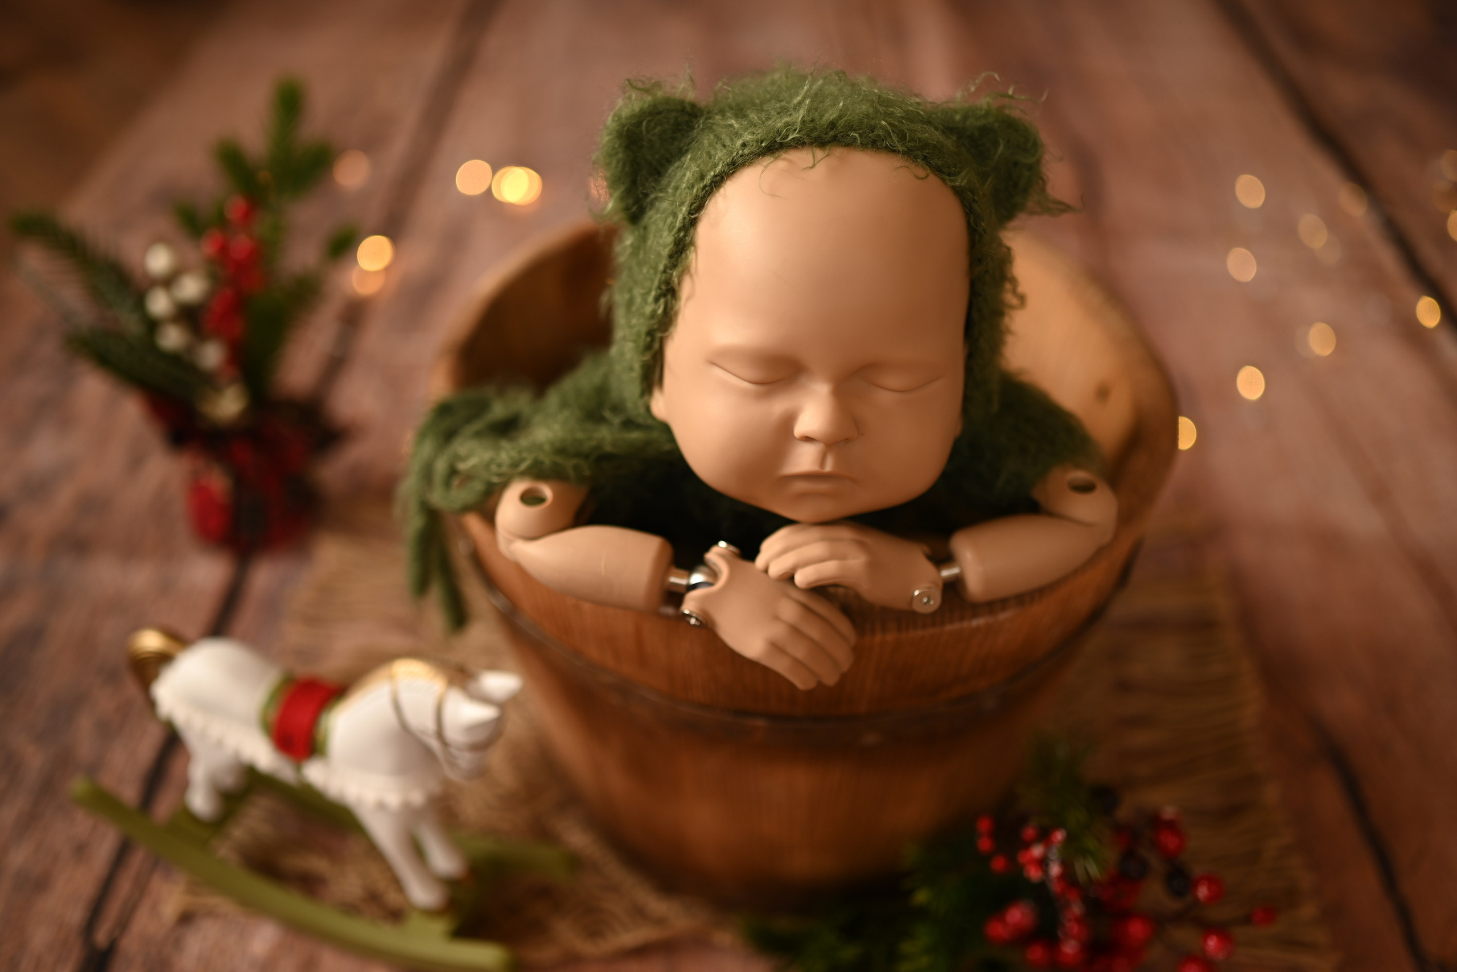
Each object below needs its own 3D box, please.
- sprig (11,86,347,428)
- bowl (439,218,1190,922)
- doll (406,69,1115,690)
[{"bbox_3d":[-0.255,-0.105,0.680,0.157,0.178,0.115,0,41,0],"label":"sprig"},{"bbox_3d":[0.028,0.027,0.603,0.280,0.188,0.280,0,41,0],"label":"bowl"},{"bbox_3d":[0.012,-0.012,0.519,0.225,0.280,0.220,0,41,0],"label":"doll"}]

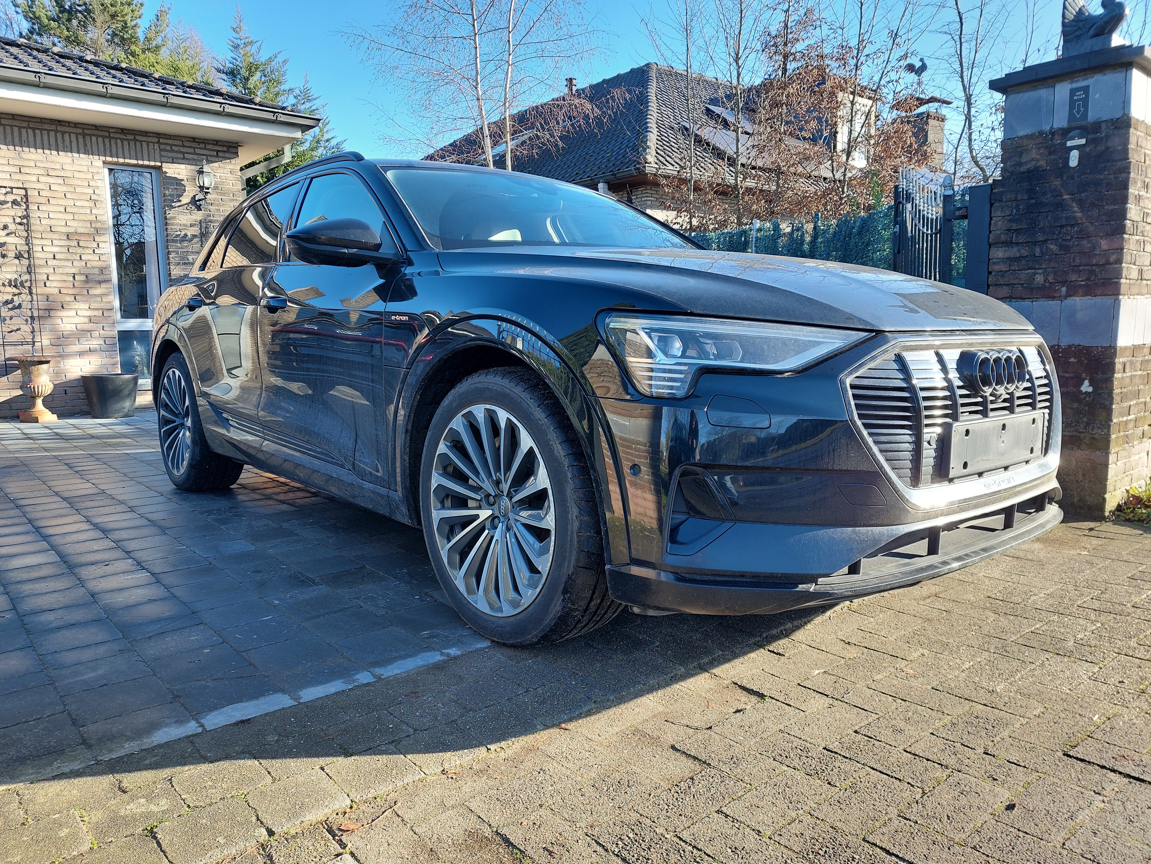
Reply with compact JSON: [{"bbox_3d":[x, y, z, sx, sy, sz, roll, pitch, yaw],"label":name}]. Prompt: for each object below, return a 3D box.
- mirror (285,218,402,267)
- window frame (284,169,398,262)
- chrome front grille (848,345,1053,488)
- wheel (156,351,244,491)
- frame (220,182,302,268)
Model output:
[{"bbox_3d":[-0.769,-0.633,2.652,0.250,0.180,0.280,-4,8,-41],"label":"mirror"},{"bbox_3d":[-0.903,-0.848,3.099,0.080,0.455,1.100,26,-12,-41],"label":"window frame"},{"bbox_3d":[1.058,-0.057,2.106,1.180,0.340,0.150,-4,8,-41],"label":"chrome front grille"},{"bbox_3d":[-2.091,-0.066,4.420,0.265,0.770,0.770,-4,8,-41],"label":"wheel"},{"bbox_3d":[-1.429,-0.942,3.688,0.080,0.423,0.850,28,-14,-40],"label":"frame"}]

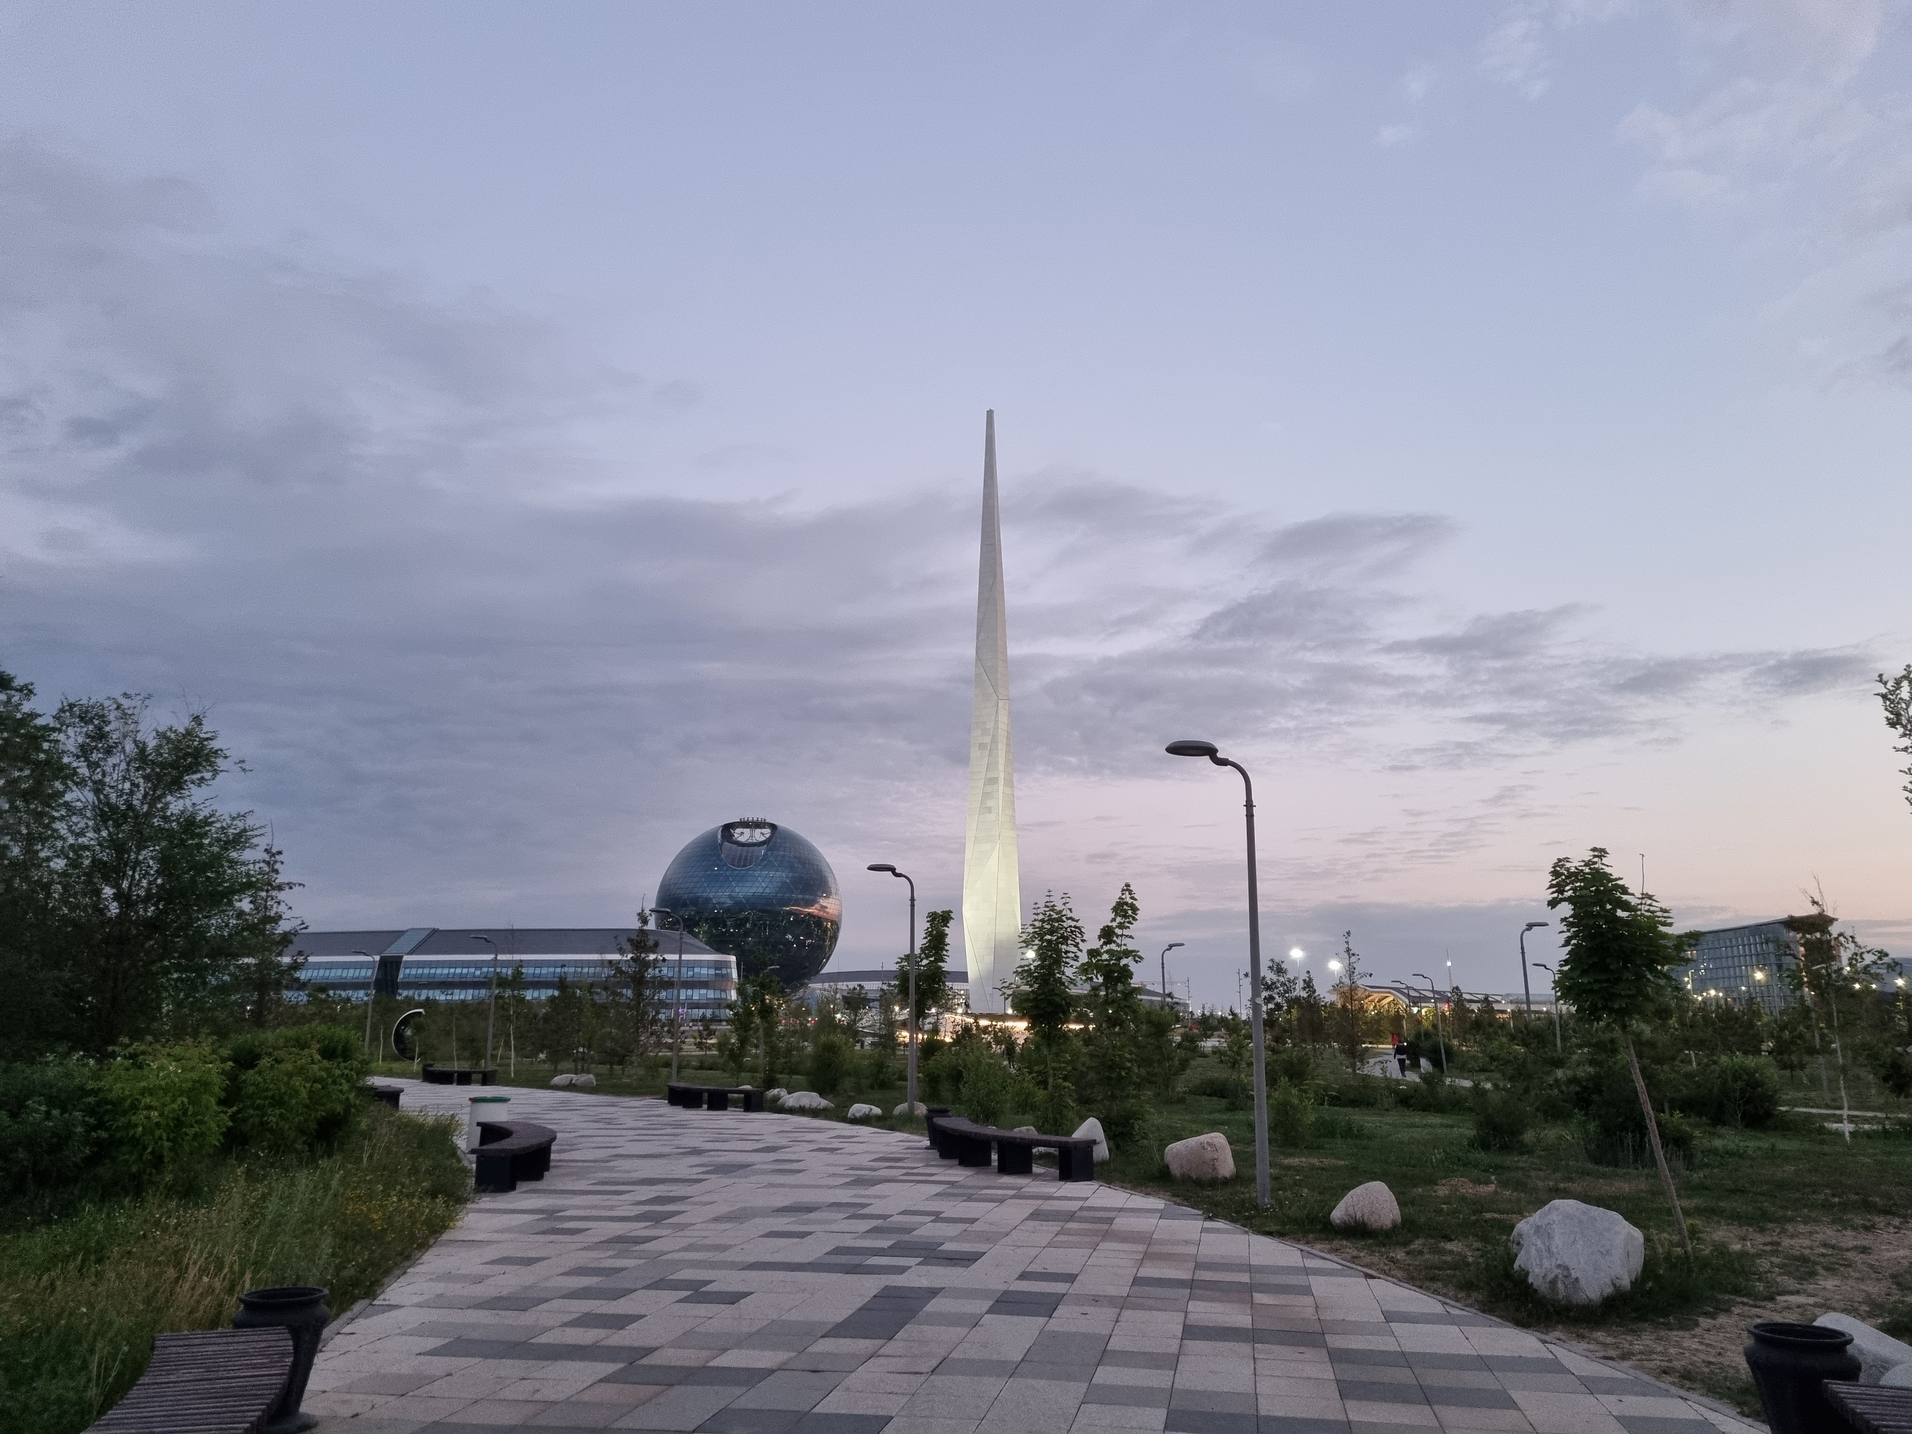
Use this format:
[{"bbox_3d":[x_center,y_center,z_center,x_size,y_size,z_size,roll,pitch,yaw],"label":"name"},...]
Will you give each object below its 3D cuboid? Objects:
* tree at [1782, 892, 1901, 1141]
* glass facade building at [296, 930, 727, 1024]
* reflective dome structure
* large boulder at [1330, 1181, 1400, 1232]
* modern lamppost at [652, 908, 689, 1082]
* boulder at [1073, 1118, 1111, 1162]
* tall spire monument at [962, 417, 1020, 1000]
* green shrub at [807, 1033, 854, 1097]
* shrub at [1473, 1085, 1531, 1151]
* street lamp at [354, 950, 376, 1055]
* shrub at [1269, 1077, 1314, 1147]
[{"bbox_3d":[14.042,4.744,22.746,1.819,3.794,1.720,-7,-14,30],"label":"tree"},{"bbox_3d":[-126.459,75.363,413.303,120.000,27.500,45.000,-1,-12,5],"label":"glass facade building"},{"bbox_3d":[-89.590,86.581,624.674,80.000,84.000,80.000,2,-12,-8],"label":"reflective dome structure"},{"bbox_3d":[3.451,4.115,12.178,0.560,0.413,0.472,-3,-12,15],"label":"large boulder"},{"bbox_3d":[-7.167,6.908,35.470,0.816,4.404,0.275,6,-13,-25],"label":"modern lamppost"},{"bbox_3d":[1.718,5.438,18.677,0.580,0.630,0.500,0,-12,0],"label":"boulder"},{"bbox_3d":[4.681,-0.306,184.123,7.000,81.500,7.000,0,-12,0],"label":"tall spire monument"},{"bbox_3d":[-2.708,7.526,31.000,0.997,1.379,0.997,1,-12,-5],"label":"green shrub"},{"bbox_3d":[7.866,5.798,20.700,0.792,0.908,0.753,-5,-13,20],"label":"shrub"},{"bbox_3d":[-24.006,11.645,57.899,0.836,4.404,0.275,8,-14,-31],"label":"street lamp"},{"bbox_3d":[4.913,5.785,21.000,0.652,0.990,0.652,-3,-13,13],"label":"shrub"}]

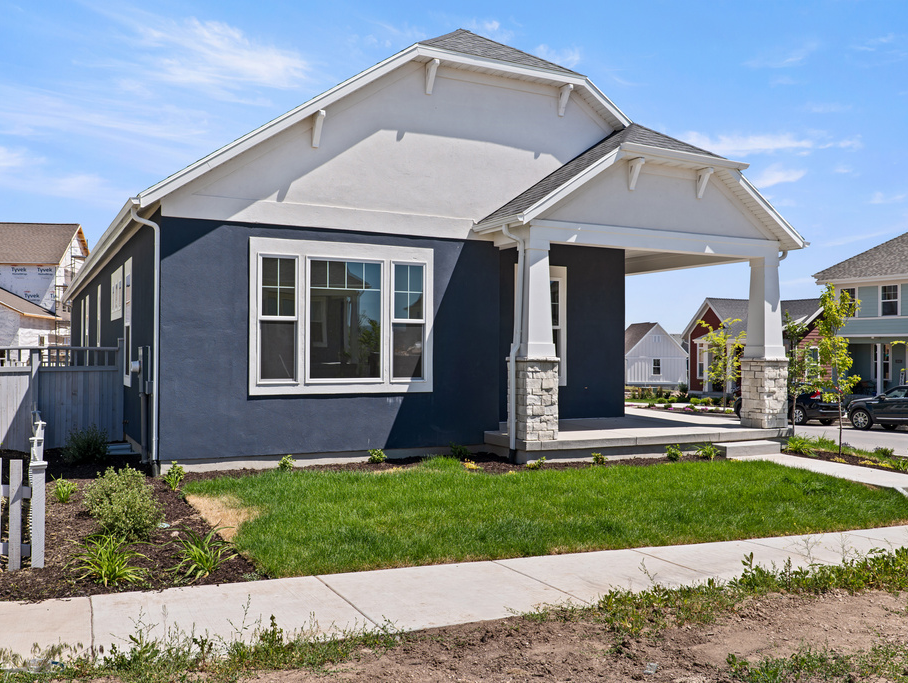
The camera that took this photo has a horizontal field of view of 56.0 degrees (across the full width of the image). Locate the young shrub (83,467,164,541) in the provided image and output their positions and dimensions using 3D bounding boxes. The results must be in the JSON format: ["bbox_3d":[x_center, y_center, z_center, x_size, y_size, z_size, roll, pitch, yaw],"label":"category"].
[{"bbox_3d":[-3.195,1.566,8.250,0.790,0.710,0.760,1,-1,-27],"label":"young shrub"}]

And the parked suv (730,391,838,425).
[{"bbox_3d":[13.550,2.400,34.500,1.830,1.660,4.530,1,-1,-31],"label":"parked suv"}]

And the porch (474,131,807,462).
[{"bbox_3d":[2.860,-0.918,14.987,5.950,5.450,3.500,1,-1,-27],"label":"porch"}]

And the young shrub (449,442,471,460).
[{"bbox_3d":[0.081,1.611,12.500,0.320,0.270,0.310,0,-1,0],"label":"young shrub"}]

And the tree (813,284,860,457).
[{"bbox_3d":[6.201,0.469,13.800,0.780,2.760,0.780,1,-1,-27],"label":"tree"}]

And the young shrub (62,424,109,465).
[{"bbox_3d":[-5.354,1.497,12.400,0.660,0.580,0.640,1,-1,-27],"label":"young shrub"}]

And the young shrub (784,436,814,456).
[{"bbox_3d":[5.708,1.718,14.100,0.500,0.370,0.500,1,-1,-27],"label":"young shrub"}]

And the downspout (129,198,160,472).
[{"bbox_3d":[-4.130,-0.062,11.389,0.420,3.600,0.100,1,-1,-27],"label":"downspout"}]

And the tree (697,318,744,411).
[{"bbox_3d":[12.333,0.988,39.200,2.300,4.300,2.300,1,-1,-27],"label":"tree"}]

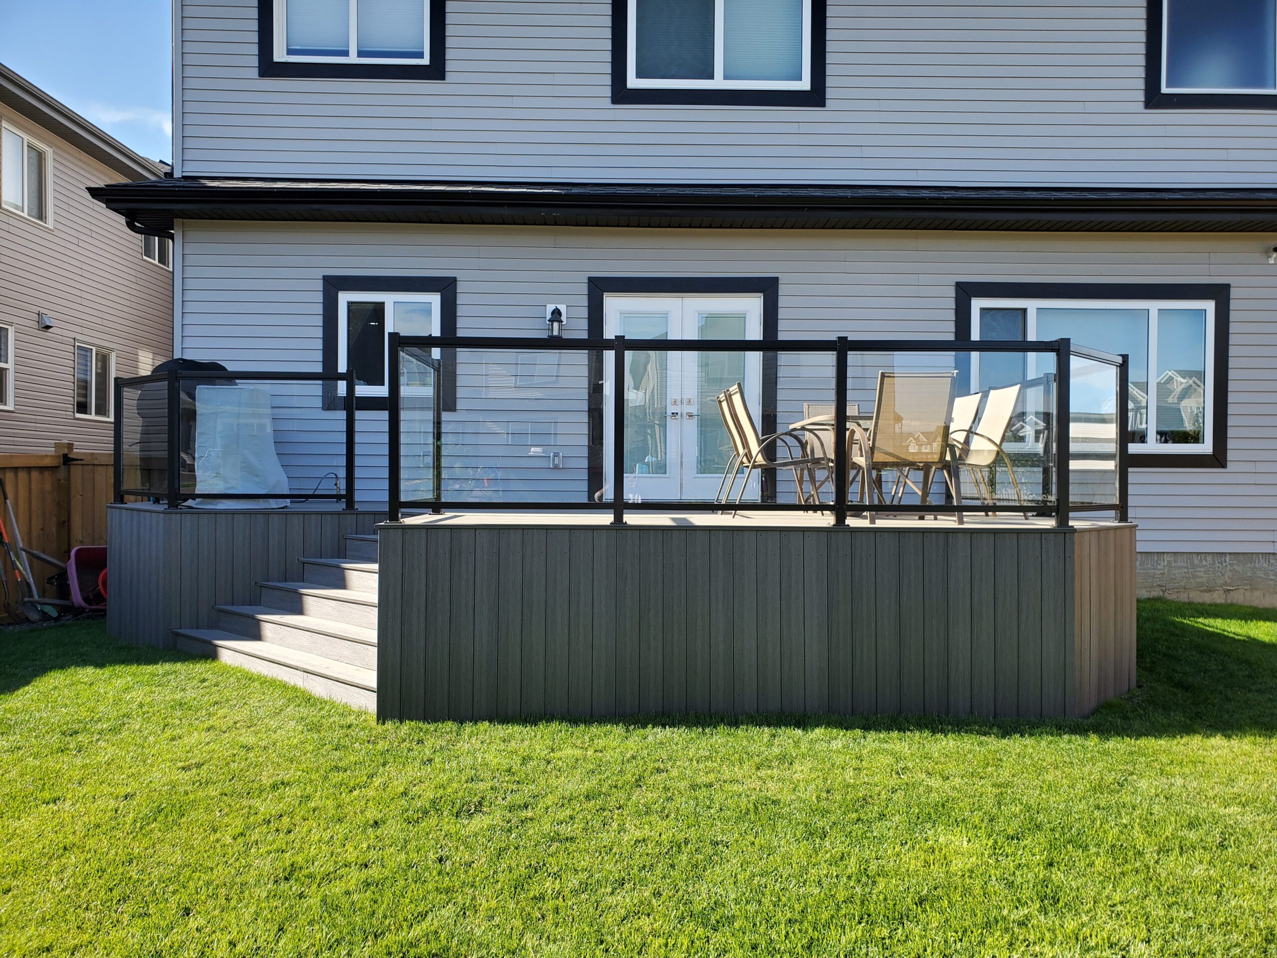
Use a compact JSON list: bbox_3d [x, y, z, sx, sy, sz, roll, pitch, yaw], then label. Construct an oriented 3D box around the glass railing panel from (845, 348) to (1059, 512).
[{"bbox_3d":[1.898,-0.291,5.811,1.280,0.985,0.030,0,0,0],"label":"glass railing panel"}]

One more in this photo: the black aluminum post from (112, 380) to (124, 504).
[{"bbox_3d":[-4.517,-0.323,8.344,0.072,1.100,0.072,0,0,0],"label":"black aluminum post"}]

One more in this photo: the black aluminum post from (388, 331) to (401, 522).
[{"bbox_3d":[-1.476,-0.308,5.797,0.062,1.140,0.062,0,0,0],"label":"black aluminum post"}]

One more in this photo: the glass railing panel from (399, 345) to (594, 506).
[{"bbox_3d":[-0.789,-0.310,5.600,1.210,0.920,0.025,0,0,0],"label":"glass railing panel"}]

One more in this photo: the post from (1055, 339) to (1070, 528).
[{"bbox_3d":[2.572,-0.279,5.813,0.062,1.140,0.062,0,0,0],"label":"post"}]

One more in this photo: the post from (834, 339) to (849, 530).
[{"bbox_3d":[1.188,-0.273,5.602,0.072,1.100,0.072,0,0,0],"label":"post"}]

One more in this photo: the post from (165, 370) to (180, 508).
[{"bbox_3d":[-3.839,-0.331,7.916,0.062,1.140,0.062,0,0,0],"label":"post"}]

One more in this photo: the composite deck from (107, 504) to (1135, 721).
[{"bbox_3d":[-0.706,0.848,7.550,8.170,1.170,3.700,0,0,0],"label":"composite deck"}]

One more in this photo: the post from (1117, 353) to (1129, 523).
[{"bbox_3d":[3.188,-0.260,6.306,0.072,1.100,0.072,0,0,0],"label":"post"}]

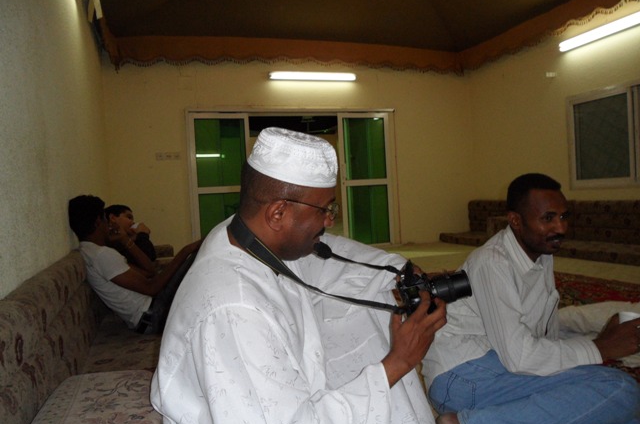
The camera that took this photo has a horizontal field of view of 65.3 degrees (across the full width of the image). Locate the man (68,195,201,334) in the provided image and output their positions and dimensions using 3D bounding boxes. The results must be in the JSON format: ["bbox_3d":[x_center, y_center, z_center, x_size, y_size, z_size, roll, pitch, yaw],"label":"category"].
[{"bbox_3d":[-0.878,0.290,2.644,0.820,0.800,0.520,-4,2,-18],"label":"man"}]

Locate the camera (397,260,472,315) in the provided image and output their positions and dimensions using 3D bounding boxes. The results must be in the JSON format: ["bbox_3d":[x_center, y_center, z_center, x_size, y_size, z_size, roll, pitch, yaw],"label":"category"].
[{"bbox_3d":[0.259,0.174,1.120,0.170,0.100,0.132,-16,38,-5],"label":"camera"}]

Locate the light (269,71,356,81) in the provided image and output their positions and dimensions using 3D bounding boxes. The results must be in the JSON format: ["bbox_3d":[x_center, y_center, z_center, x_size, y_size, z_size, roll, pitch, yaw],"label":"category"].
[{"bbox_3d":[-0.080,-1.885,6.950,1.260,0.100,0.080,-4,2,-18],"label":"light"}]

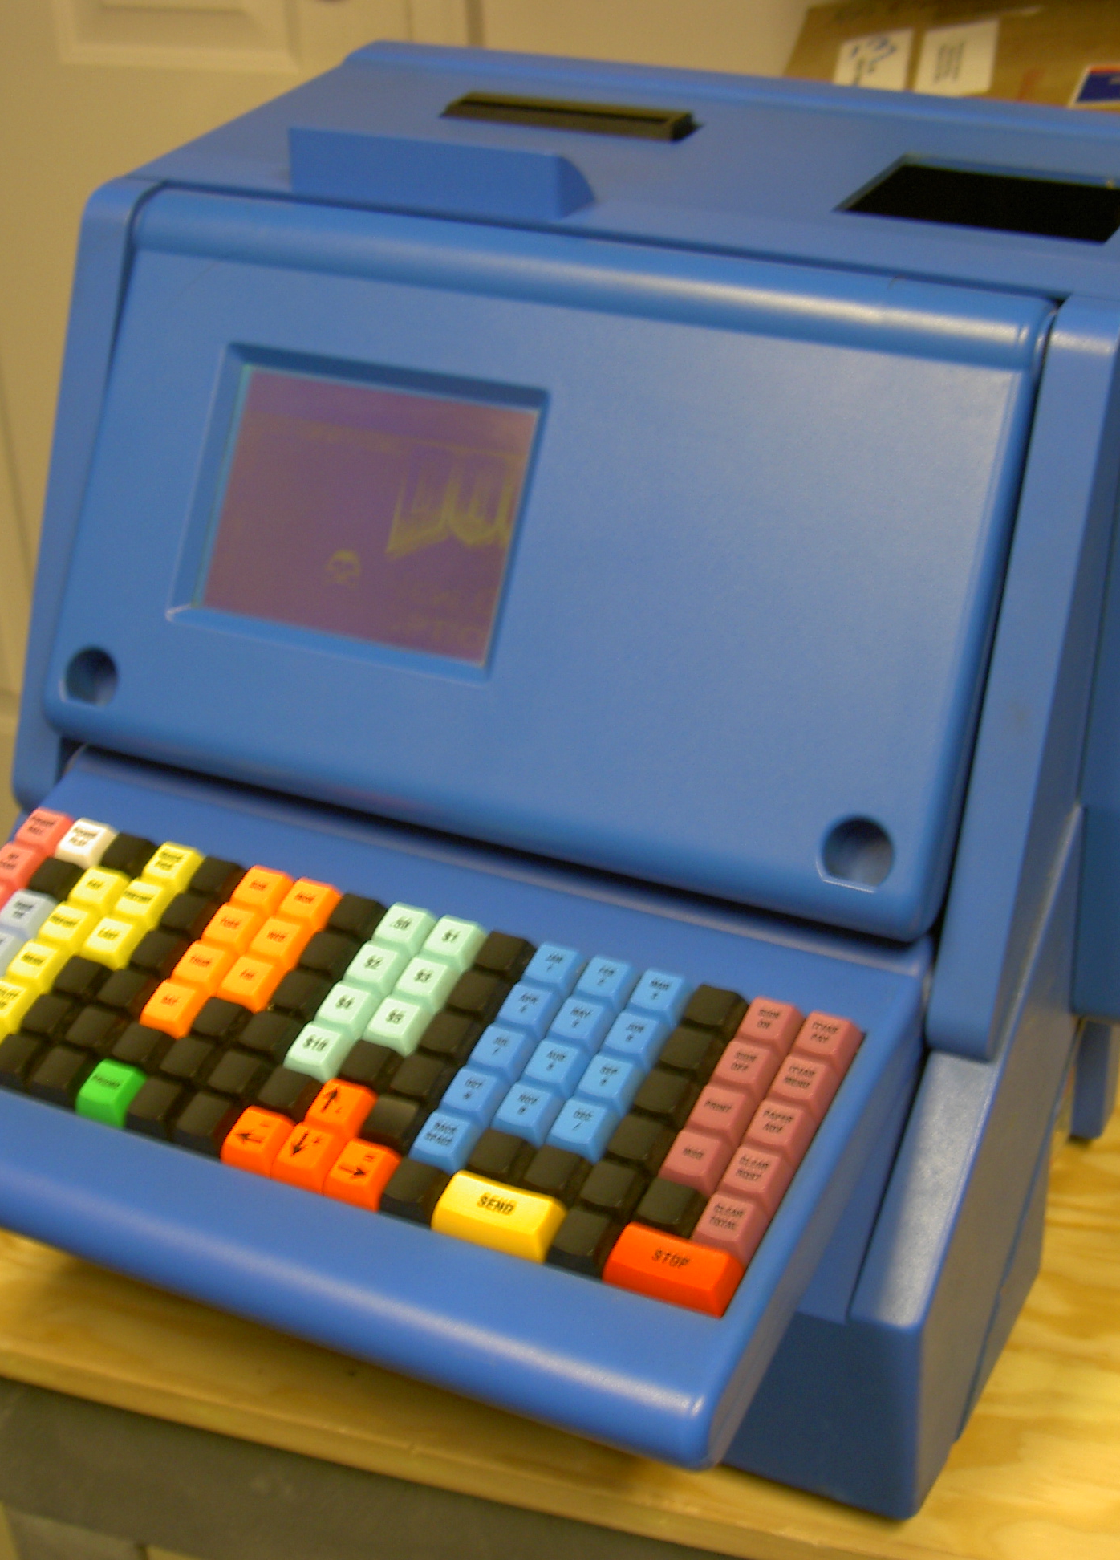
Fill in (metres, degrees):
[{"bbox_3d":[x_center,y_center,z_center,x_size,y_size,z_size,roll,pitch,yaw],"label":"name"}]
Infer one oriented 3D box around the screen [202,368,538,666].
[{"bbox_3d":[-0.067,-0.094,0.827,0.117,0.088,0.012,13,2,24],"label":"screen"}]

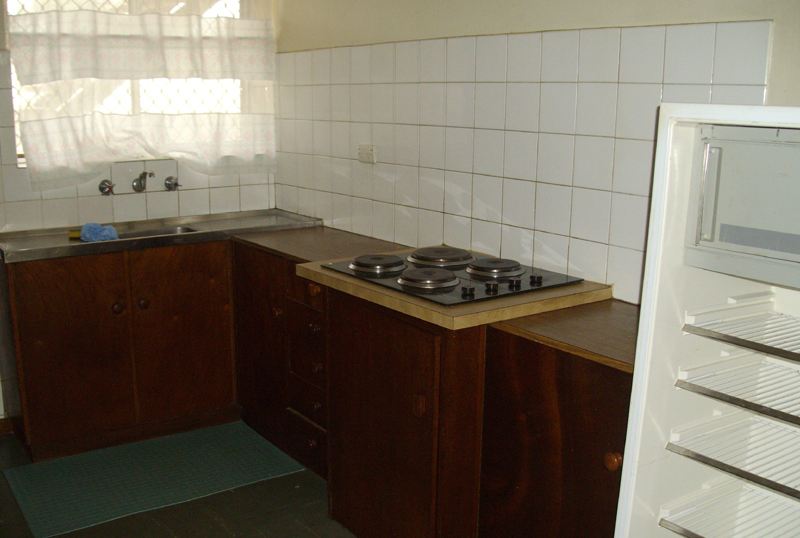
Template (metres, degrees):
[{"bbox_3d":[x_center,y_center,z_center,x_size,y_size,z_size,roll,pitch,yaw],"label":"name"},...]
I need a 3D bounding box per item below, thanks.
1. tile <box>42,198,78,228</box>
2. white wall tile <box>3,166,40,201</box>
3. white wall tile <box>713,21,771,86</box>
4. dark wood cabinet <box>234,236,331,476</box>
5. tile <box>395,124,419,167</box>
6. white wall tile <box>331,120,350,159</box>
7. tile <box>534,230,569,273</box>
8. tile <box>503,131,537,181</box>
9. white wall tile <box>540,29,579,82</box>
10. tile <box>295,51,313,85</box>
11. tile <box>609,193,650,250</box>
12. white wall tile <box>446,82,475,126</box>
[{"bbox_3d":[-1.389,-0.222,3.404,0.150,0.135,0.010,-8,14,-35],"label":"tile"},{"bbox_3d":[-1.471,-0.335,3.239,0.148,0.148,0.010,-8,14,-35],"label":"white wall tile"},{"bbox_3d":[0.828,-0.521,2.014,0.010,0.152,0.152,-8,14,-35],"label":"white wall tile"},{"bbox_3d":[-0.243,0.305,3.283,0.491,0.748,0.819,-8,14,-35],"label":"dark wood cabinet"},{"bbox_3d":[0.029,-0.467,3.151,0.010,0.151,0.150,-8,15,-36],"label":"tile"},{"bbox_3d":[-0.242,-0.540,3.503,0.010,0.151,0.150,-8,15,-36],"label":"white wall tile"},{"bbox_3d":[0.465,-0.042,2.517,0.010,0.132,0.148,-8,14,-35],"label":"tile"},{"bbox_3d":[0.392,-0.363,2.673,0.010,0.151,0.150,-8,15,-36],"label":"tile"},{"bbox_3d":[0.477,-0.631,2.477,0.008,0.151,0.151,-8,15,-36],"label":"white wall tile"},{"bbox_3d":[-0.417,-0.878,3.633,0.010,0.150,0.150,-8,14,-35],"label":"tile"},{"bbox_3d":[0.660,-0.134,2.348,0.010,0.151,0.150,-8,15,-36],"label":"tile"},{"bbox_3d":[0.212,-0.565,2.881,0.010,0.151,0.150,-8,15,-36],"label":"white wall tile"}]

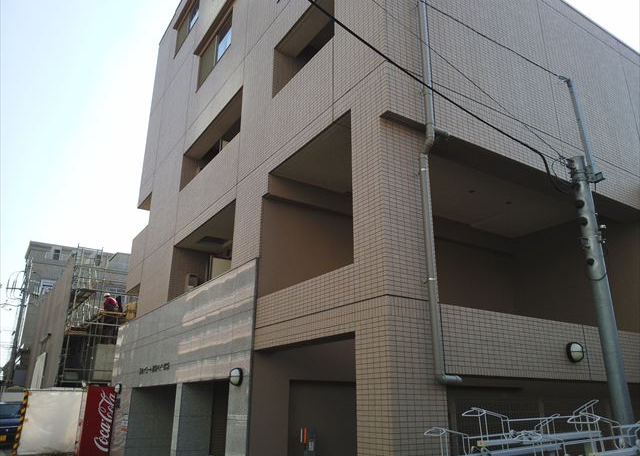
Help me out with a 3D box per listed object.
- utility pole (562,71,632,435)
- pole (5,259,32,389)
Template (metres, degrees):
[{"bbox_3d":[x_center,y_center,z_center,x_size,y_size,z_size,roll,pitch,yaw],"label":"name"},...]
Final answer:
[{"bbox_3d":[3.461,0.693,6.097,0.320,5.970,0.280,12,-22,-31],"label":"utility pole"},{"bbox_3d":[-18.671,6.879,30.726,0.420,10.200,0.420,12,-22,-31],"label":"pole"}]

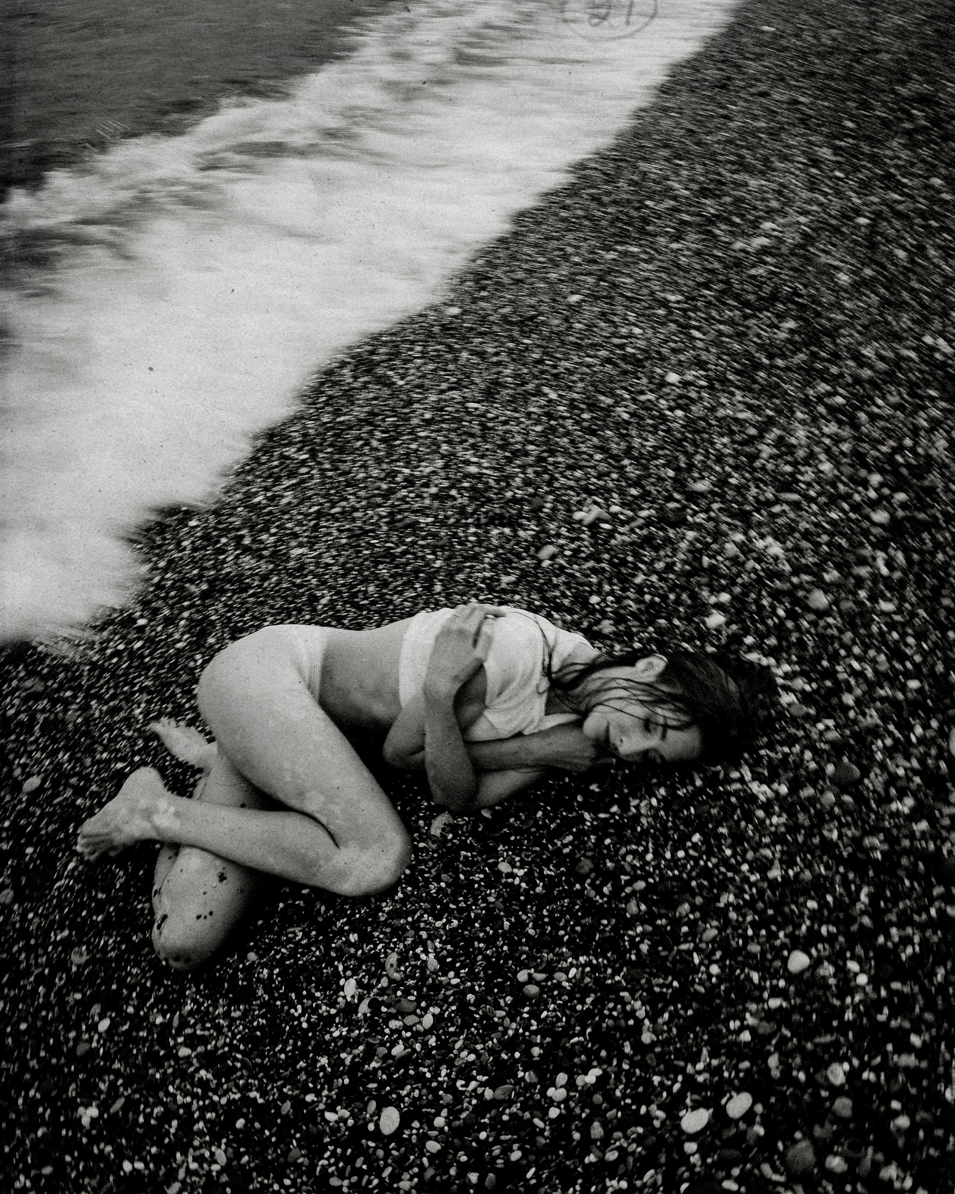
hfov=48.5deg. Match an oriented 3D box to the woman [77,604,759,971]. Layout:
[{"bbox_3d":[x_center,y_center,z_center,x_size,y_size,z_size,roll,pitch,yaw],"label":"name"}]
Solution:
[{"bbox_3d":[-0.045,0.259,1.665,1.170,0.345,0.520,0,46,0],"label":"woman"}]

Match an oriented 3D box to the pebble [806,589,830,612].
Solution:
[{"bbox_3d":[0.686,0.007,2.134,0.044,0.027,0.054,13,48,13],"label":"pebble"}]

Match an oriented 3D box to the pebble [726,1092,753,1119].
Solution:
[{"bbox_3d":[0.361,0.703,1.466,0.043,0.018,0.025,-28,52,-25],"label":"pebble"}]

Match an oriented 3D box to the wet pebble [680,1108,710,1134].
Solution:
[{"bbox_3d":[0.297,0.717,1.452,0.043,0.018,0.026,-16,48,-15],"label":"wet pebble"}]

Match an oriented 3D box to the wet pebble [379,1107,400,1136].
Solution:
[{"bbox_3d":[-0.121,0.718,1.452,0.027,0.017,0.036,7,46,7],"label":"wet pebble"}]

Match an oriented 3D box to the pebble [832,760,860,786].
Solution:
[{"bbox_3d":[0.642,0.306,1.845,0.043,0.026,0.051,33,54,28],"label":"pebble"}]

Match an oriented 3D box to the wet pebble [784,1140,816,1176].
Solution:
[{"bbox_3d":[0.432,0.750,1.418,0.036,0.022,0.043,31,53,26],"label":"wet pebble"}]

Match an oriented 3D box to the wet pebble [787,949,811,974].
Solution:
[{"bbox_3d":[0.488,0.554,1.610,0.037,0.018,0.030,-33,54,-28],"label":"wet pebble"}]

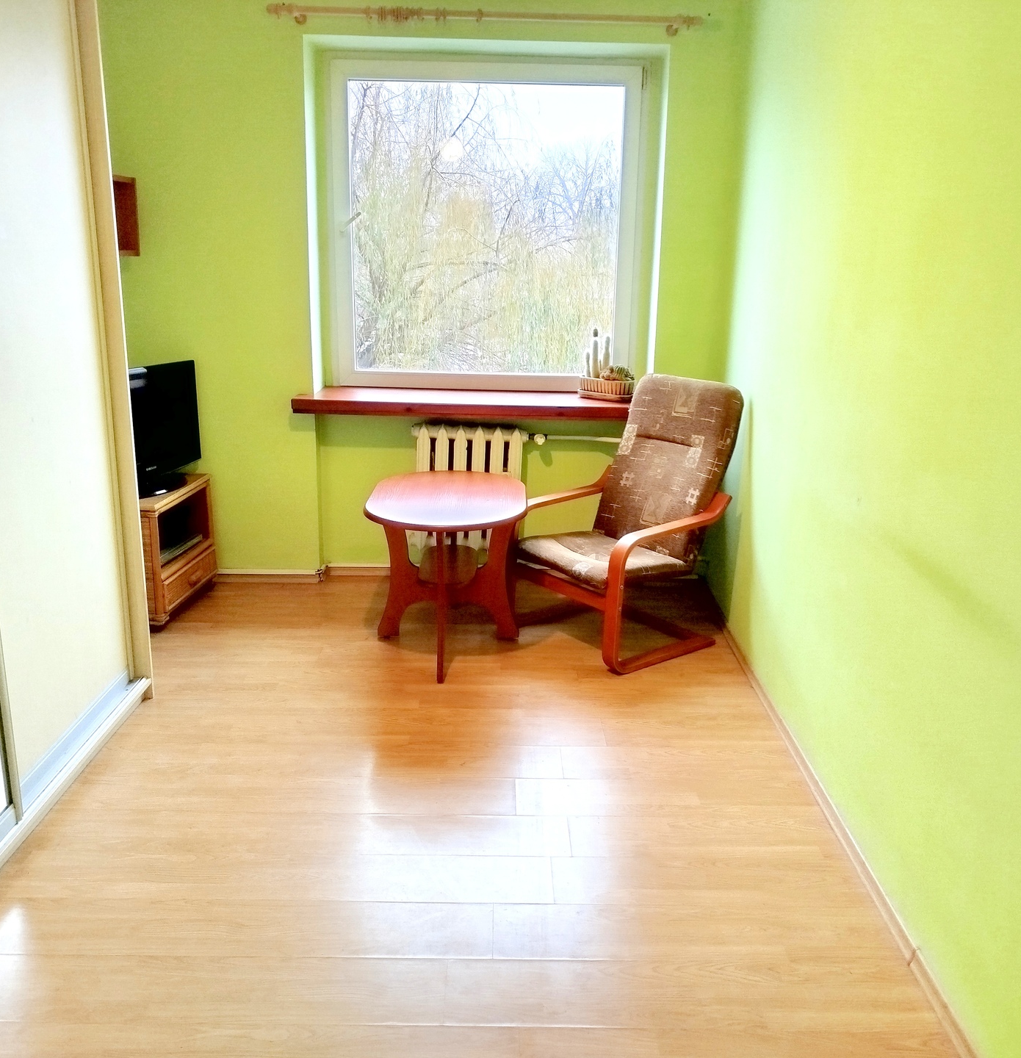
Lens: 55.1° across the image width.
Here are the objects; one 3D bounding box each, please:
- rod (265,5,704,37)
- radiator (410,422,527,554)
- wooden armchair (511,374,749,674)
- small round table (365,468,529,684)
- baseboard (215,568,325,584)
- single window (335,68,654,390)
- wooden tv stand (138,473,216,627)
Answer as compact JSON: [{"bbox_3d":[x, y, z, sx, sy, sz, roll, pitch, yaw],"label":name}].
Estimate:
[{"bbox_3d":[-0.098,-2.003,3.848,1.700,0.075,0.160,1,15,0],"label":"rod"},{"bbox_3d":[-0.194,-0.191,4.433,0.510,0.590,0.150,1,15,0],"label":"radiator"},{"bbox_3d":[0.472,-0.058,3.872,0.750,0.985,0.650,-10,18,-37],"label":"wooden armchair"},{"bbox_3d":[-0.239,0.155,3.806,0.600,0.575,0.970,1,15,0],"label":"small round table"},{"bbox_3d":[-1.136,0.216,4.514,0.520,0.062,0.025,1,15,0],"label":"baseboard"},{"bbox_3d":[-0.103,-1.351,4.459,1.410,1.425,0.090,1,15,0],"label":"single window"},{"bbox_3d":[-1.553,0.081,4.113,0.410,0.510,0.610,2,15,2],"label":"wooden tv stand"}]

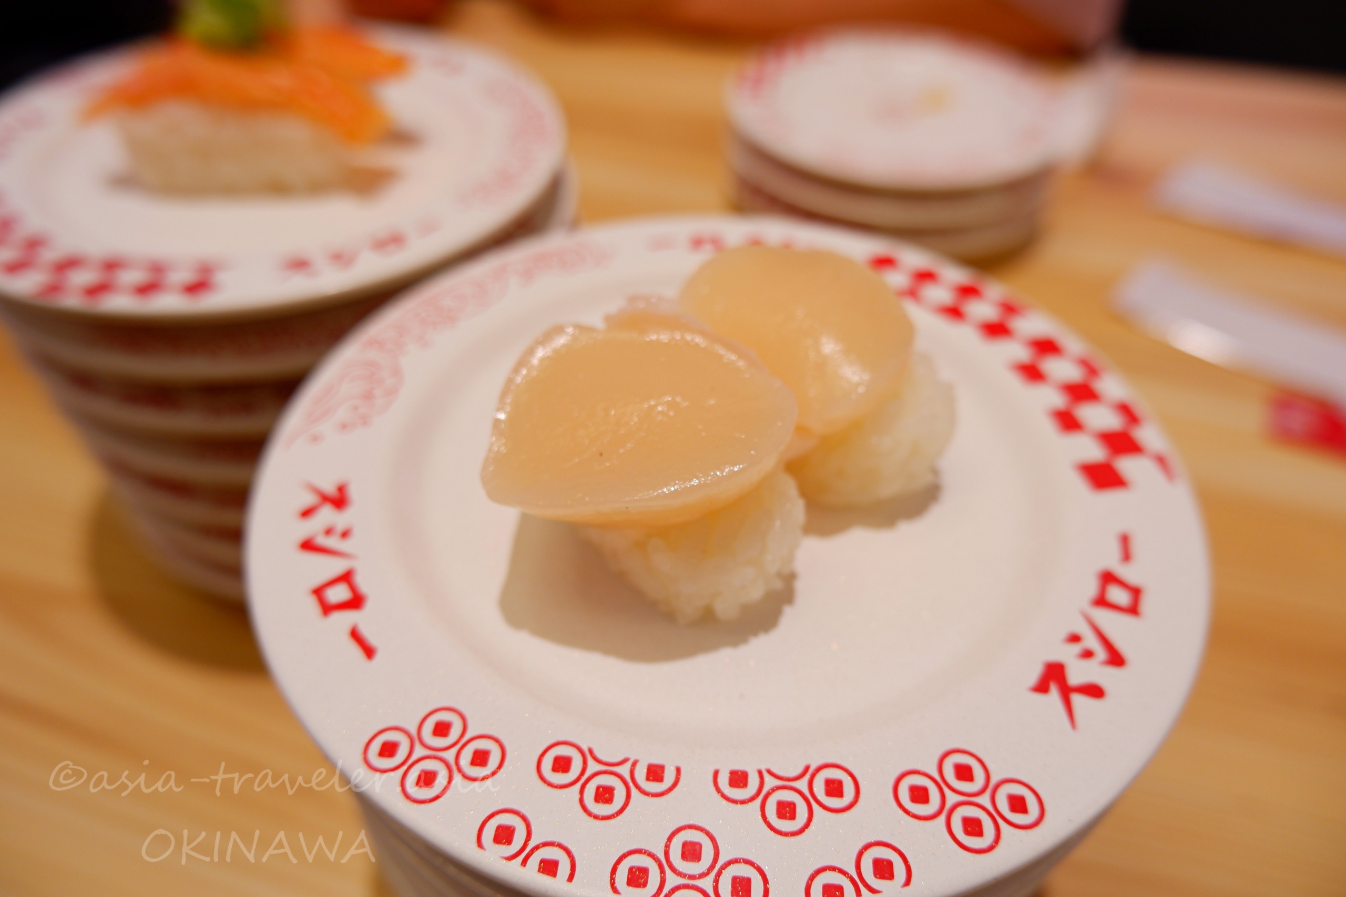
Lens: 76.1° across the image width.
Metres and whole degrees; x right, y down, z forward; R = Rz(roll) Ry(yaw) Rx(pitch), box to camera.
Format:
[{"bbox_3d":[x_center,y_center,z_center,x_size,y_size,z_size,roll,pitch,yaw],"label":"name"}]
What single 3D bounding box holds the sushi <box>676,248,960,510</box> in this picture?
[{"bbox_3d":[0.021,-0.016,0.143,0.041,0.028,0.047,-6,44,-6],"label":"sushi"}]

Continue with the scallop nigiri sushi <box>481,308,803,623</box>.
[{"bbox_3d":[-0.006,-0.002,0.130,0.043,0.027,0.048,-10,44,-10],"label":"scallop nigiri sushi"}]

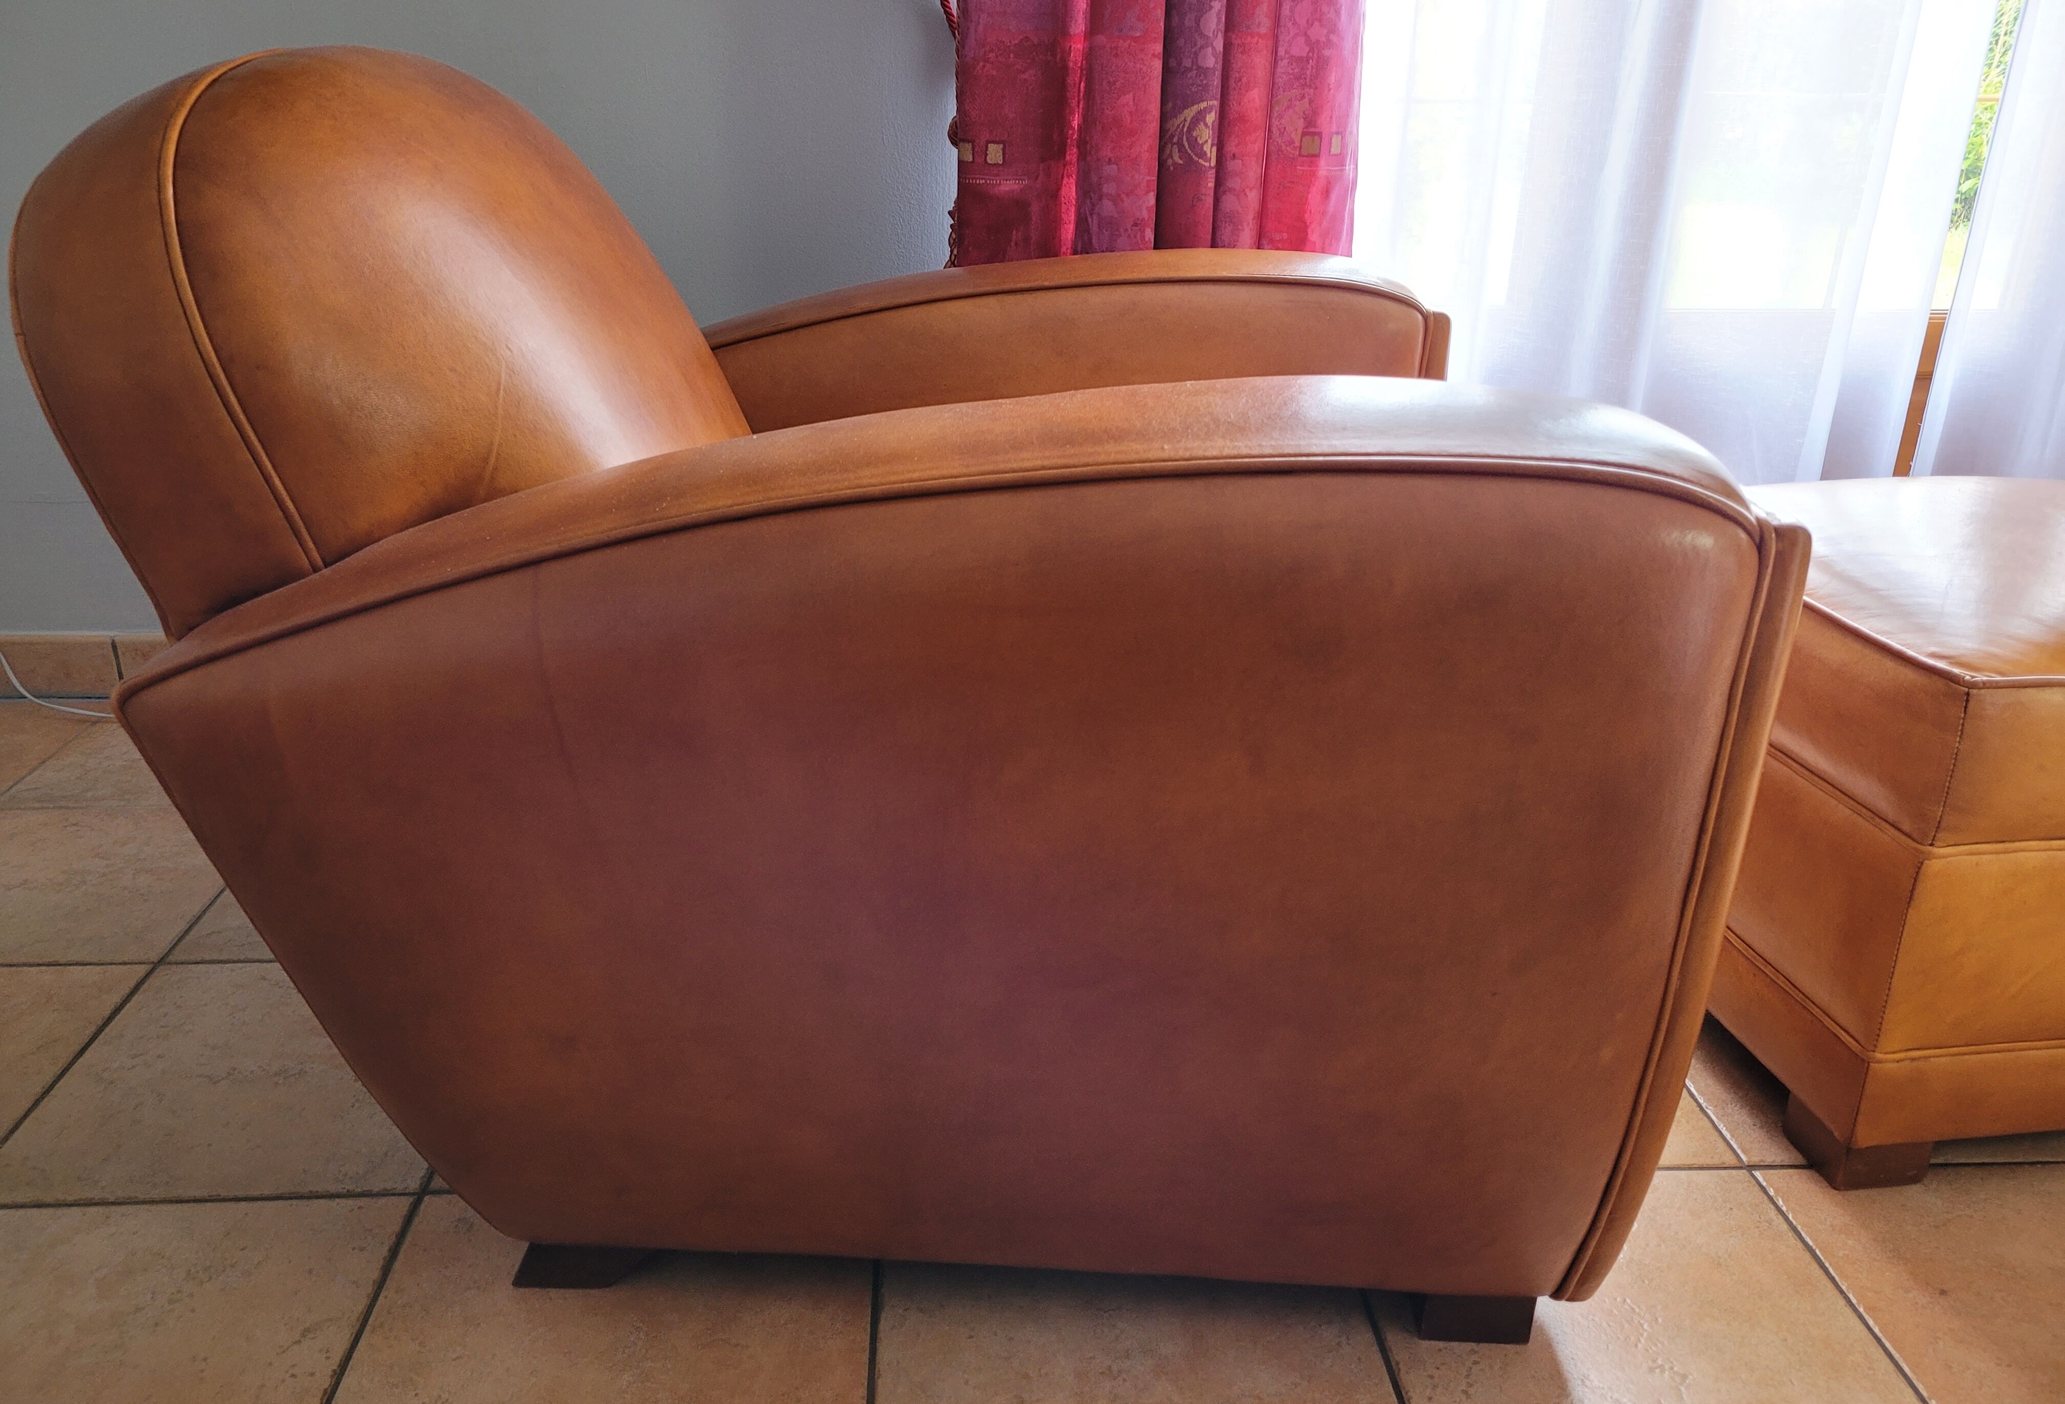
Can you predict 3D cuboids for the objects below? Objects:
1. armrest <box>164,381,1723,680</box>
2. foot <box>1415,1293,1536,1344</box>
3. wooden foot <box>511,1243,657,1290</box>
[{"bbox_3d":[-0.068,-0.106,0.909,0.879,0.181,0.194,2,21,2],"label":"armrest"},{"bbox_3d":[0.289,0.382,1.030,0.069,0.044,0.068,2,21,2],"label":"foot"},{"bbox_3d":[-0.298,0.359,1.054,0.090,0.044,0.068,2,21,2],"label":"wooden foot"}]

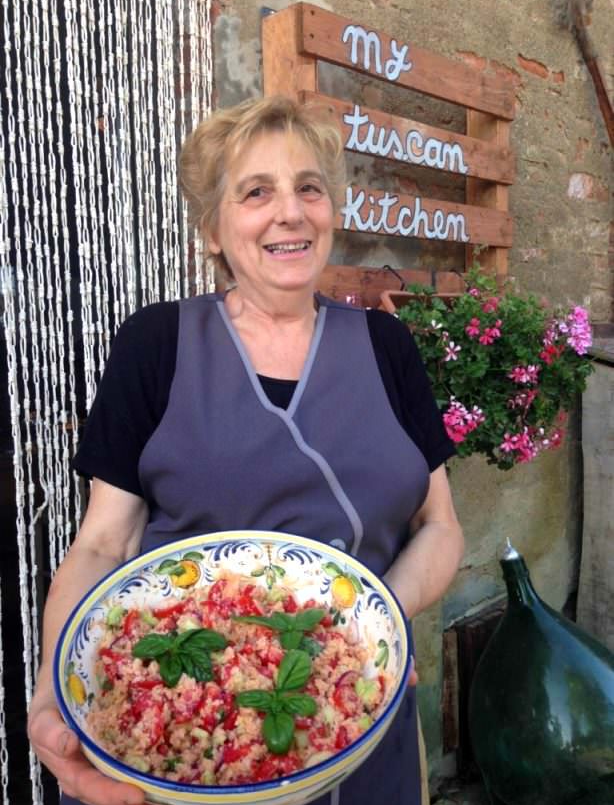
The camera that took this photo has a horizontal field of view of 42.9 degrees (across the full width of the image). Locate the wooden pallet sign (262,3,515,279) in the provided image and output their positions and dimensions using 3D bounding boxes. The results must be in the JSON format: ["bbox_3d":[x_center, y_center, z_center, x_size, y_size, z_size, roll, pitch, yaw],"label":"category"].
[{"bbox_3d":[0.234,-0.519,1.873,0.116,0.600,0.793,6,9,45],"label":"wooden pallet sign"}]

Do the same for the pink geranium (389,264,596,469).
[{"bbox_3d":[0.431,-0.086,1.762,0.370,0.450,0.520,6,9,45],"label":"pink geranium"}]

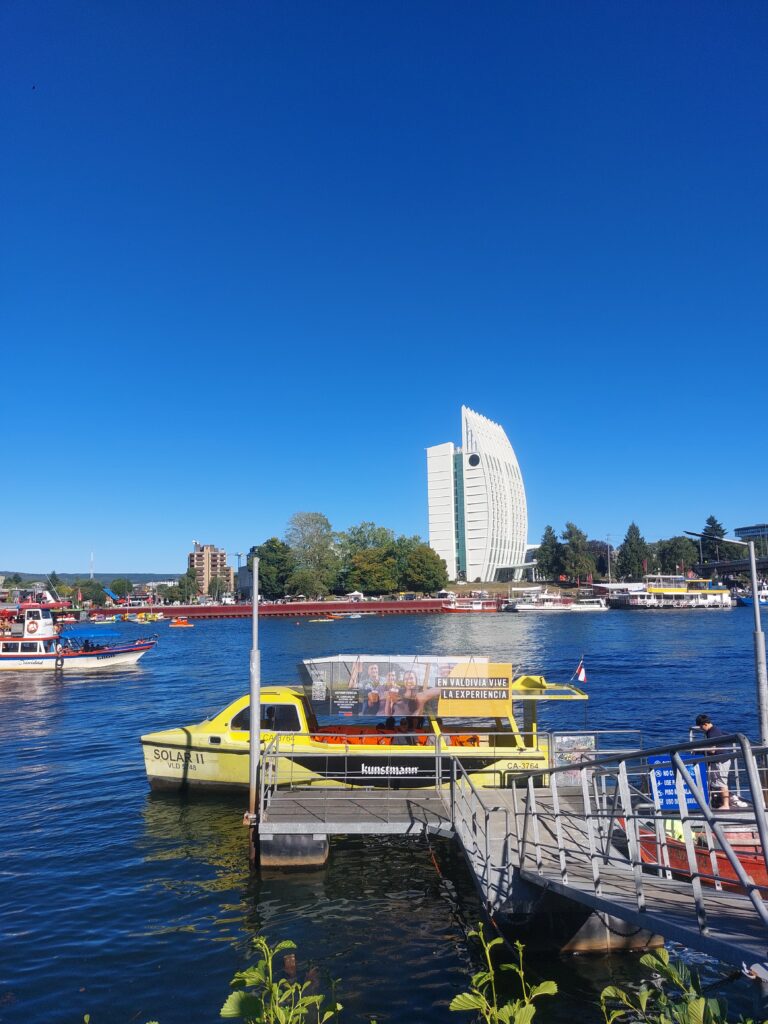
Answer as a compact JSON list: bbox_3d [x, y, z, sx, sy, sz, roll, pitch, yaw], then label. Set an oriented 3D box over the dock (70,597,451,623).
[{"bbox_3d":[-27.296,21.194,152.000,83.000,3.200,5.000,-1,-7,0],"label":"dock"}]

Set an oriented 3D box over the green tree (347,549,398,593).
[{"bbox_3d":[-3.250,18.900,220.000,15.490,15.180,15.030,-1,-7,0],"label":"green tree"}]

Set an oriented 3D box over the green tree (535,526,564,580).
[{"bbox_3d":[45.454,11.535,195.000,7.500,14.800,7.500,-1,-6,0],"label":"green tree"}]

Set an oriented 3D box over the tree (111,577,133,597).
[{"bbox_3d":[-85.040,24.780,230.000,7.130,7.770,6.910,-1,-7,0],"label":"tree"}]

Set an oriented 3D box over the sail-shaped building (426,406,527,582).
[{"bbox_3d":[36.110,-4.830,277.420,24.300,65.400,36.000,-5,-8,30],"label":"sail-shaped building"}]

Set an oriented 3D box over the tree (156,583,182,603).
[{"bbox_3d":[-62.220,23.390,205.000,6.930,6.060,6.720,-1,-7,0],"label":"tree"}]

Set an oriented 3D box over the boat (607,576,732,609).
[{"bbox_3d":[55.686,15.452,138.000,22.500,6.300,6.000,-1,-6,0],"label":"boat"}]

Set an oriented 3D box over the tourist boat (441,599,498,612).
[{"bbox_3d":[16.691,17.945,137.000,10.400,2.900,3.200,-1,-6,0],"label":"tourist boat"}]

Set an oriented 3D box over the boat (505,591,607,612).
[{"bbox_3d":[33.771,17.718,139.000,18.500,4.000,5.000,-1,-6,0],"label":"boat"}]

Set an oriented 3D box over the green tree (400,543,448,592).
[{"bbox_3d":[12.660,17.820,222.000,15.010,16.570,14.560,-1,-7,0],"label":"green tree"}]

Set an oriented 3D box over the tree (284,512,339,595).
[{"bbox_3d":[-15.930,9.448,156.000,11.500,18.300,11.500,-1,-6,0],"label":"tree"}]

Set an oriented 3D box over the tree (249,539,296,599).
[{"bbox_3d":[-33.750,17.550,213.000,13.800,19.200,13.390,-1,-7,0],"label":"tree"}]

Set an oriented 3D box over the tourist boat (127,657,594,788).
[{"bbox_3d":[-0.404,4.833,16.889,9.900,2.950,2.800,-1,-6,4],"label":"tourist boat"}]

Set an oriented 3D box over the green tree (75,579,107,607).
[{"bbox_3d":[-80.610,22.250,195.000,8.790,7.960,8.530,-1,-7,0],"label":"green tree"}]

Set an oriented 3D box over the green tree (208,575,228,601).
[{"bbox_3d":[-48.070,22.090,205.000,5.200,8.080,5.040,-1,-7,0],"label":"green tree"}]

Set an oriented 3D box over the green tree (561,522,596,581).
[{"bbox_3d":[68.490,14.260,250.000,12.680,21.130,12.300,-1,-7,0],"label":"green tree"}]

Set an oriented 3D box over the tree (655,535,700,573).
[{"bbox_3d":[77.451,12.577,188.000,10.000,11.500,10.000,-1,-6,0],"label":"tree"}]

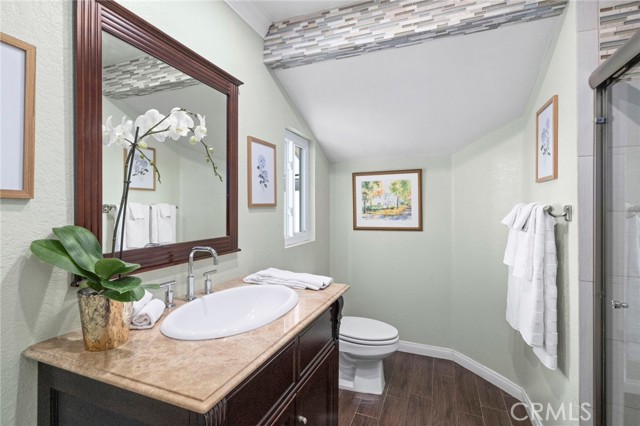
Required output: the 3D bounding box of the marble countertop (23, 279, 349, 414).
[{"bbox_3d":[-0.308,0.357,1.037,0.583,0.028,0.890,-1,1,23],"label":"marble countertop"}]

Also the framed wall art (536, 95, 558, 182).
[{"bbox_3d":[1.067,-0.332,1.345,0.022,0.366,0.285,-1,1,23],"label":"framed wall art"}]

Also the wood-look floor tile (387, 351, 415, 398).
[{"bbox_3d":[0.635,1.224,2.171,0.144,0.010,0.649,-1,1,23],"label":"wood-look floor tile"}]

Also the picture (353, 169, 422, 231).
[{"bbox_3d":[0.585,-0.105,2.511,0.605,0.528,0.025,-1,1,23],"label":"picture"}]

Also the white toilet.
[{"bbox_3d":[0.199,0.878,2.025,0.700,0.700,0.390,-1,1,23],"label":"white toilet"}]

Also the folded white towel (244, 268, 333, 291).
[{"bbox_3d":[-0.157,0.317,1.360,0.425,0.042,0.165,-1,1,23],"label":"folded white towel"}]

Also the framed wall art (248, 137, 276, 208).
[{"bbox_3d":[-0.339,-0.233,1.705,0.020,0.395,0.296,-1,1,23],"label":"framed wall art"}]

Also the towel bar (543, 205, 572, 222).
[{"bbox_3d":[1.061,-0.001,1.395,0.080,0.063,0.605,-1,1,23],"label":"towel bar"}]

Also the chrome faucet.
[{"bbox_3d":[-0.467,0.242,1.134,0.158,0.207,0.040,-1,1,23],"label":"chrome faucet"}]

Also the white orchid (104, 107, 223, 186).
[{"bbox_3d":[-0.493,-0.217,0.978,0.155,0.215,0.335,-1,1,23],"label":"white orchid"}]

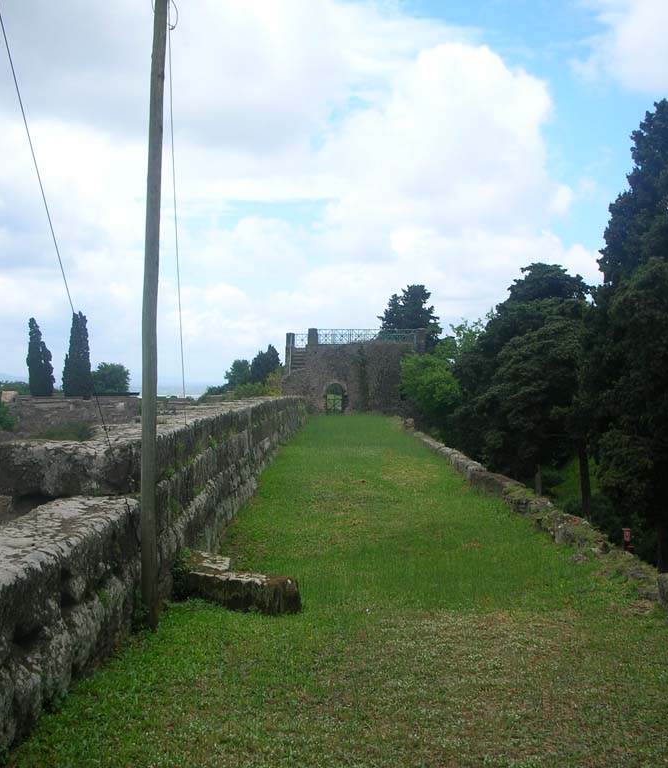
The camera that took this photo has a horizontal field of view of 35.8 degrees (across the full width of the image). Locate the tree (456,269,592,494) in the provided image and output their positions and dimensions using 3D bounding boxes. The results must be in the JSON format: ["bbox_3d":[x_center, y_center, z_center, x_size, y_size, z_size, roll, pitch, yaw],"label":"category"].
[{"bbox_3d":[8.050,0.150,44.000,5.690,10.450,5.800,0,0,0],"label":"tree"}]

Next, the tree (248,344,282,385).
[{"bbox_3d":[-6.240,-0.870,95.000,3.030,5.320,3.200,0,0,0],"label":"tree"}]

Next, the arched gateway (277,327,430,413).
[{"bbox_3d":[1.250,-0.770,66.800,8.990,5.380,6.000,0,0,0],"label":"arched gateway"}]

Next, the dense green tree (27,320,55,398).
[{"bbox_3d":[-35.400,-2.720,125.000,3.320,10.620,3.300,0,0,0],"label":"dense green tree"}]

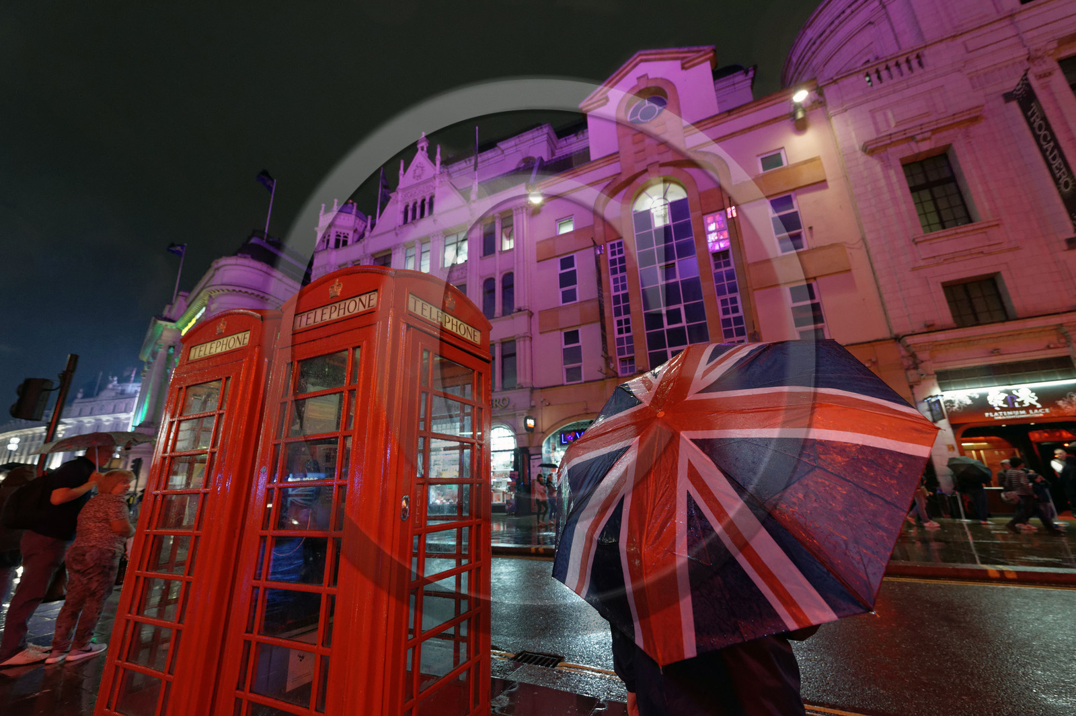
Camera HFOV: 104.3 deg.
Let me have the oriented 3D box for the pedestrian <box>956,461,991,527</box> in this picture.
[{"bbox_3d":[12.181,3.737,11.717,0.470,1.600,0.500,-15,-21,37],"label":"pedestrian"}]

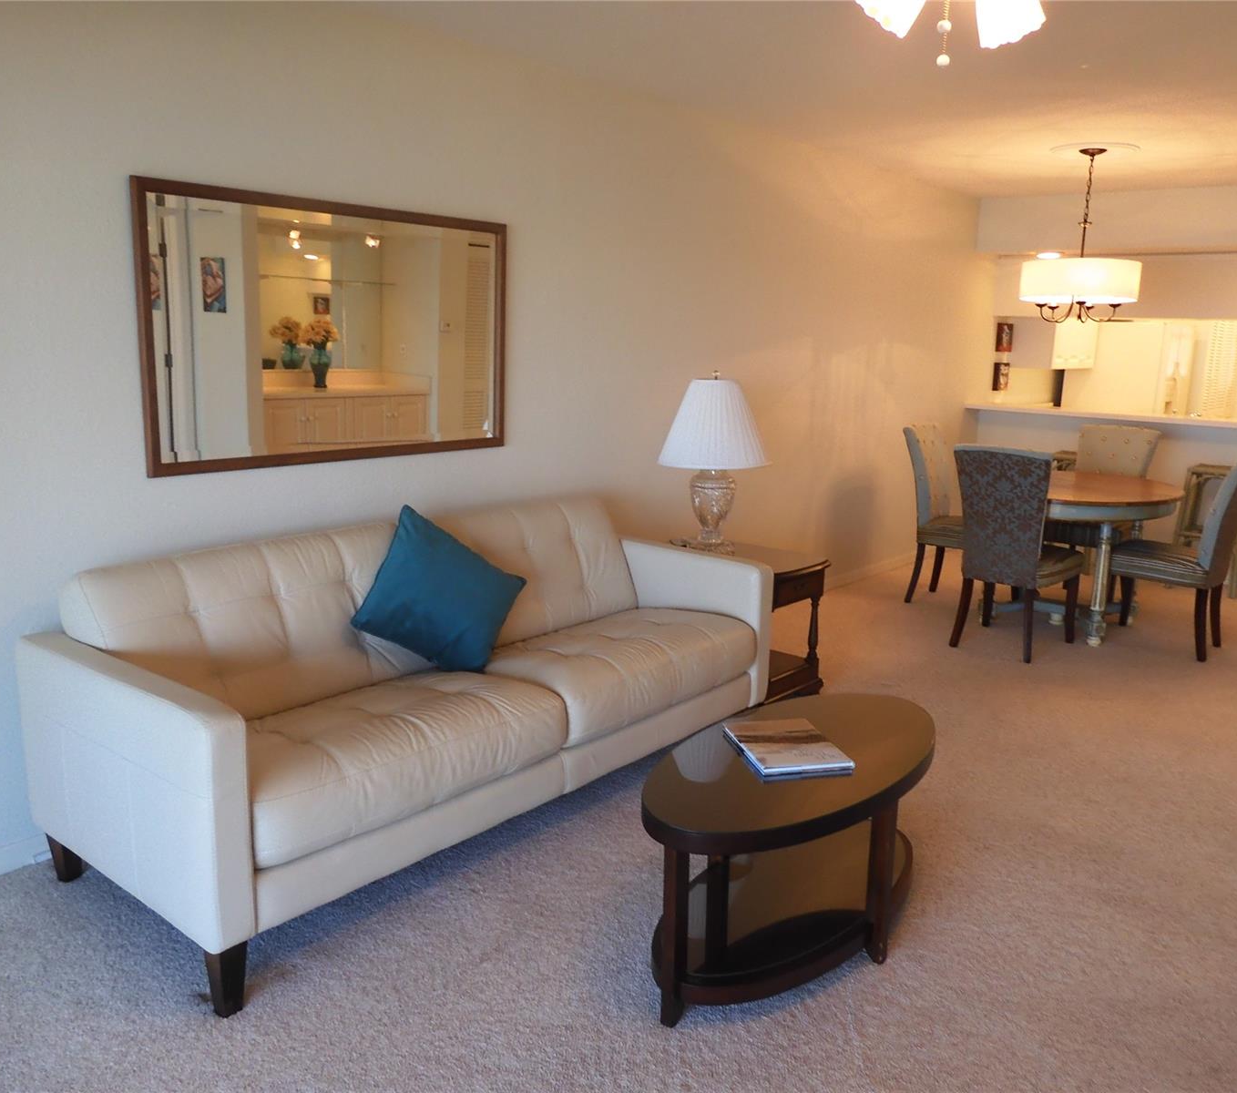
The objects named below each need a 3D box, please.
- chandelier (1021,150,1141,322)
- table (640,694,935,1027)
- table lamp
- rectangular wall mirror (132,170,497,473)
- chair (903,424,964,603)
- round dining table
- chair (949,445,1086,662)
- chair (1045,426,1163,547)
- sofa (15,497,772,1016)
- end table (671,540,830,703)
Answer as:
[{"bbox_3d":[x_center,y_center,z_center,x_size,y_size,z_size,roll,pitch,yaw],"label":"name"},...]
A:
[{"bbox_3d":[2.418,-1.595,5.209,0.620,0.843,0.620,12,15,39],"label":"chandelier"},{"bbox_3d":[0.451,0.749,2.607,0.513,0.469,1.091,12,15,39],"label":"table"},{"bbox_3d":[0.409,-0.365,4.359,0.477,0.755,0.477,1,12,0],"label":"table lamp"},{"bbox_3d":[-0.877,-0.693,3.313,0.035,0.820,1.378,12,15,39],"label":"rectangular wall mirror"},{"bbox_3d":[1.985,-0.154,5.822,0.663,0.998,0.454,12,15,39],"label":"chair"},{"bbox_3d":[2.417,0.052,5.466,1.058,0.763,1.058,1,12,0],"label":"round dining table"},{"bbox_3d":[1.979,0.014,5.018,0.462,0.998,0.678,12,15,39],"label":"chair"},{"bbox_3d":[2.852,-0.182,6.067,0.462,0.998,0.663,12,15,39],"label":"chair"},{"bbox_3d":[-0.509,0.401,3.175,0.949,0.864,2.146,12,15,39],"label":"sofa"},{"bbox_3d":[0.439,0.334,4.282,0.730,0.592,0.566,12,15,39],"label":"end table"}]

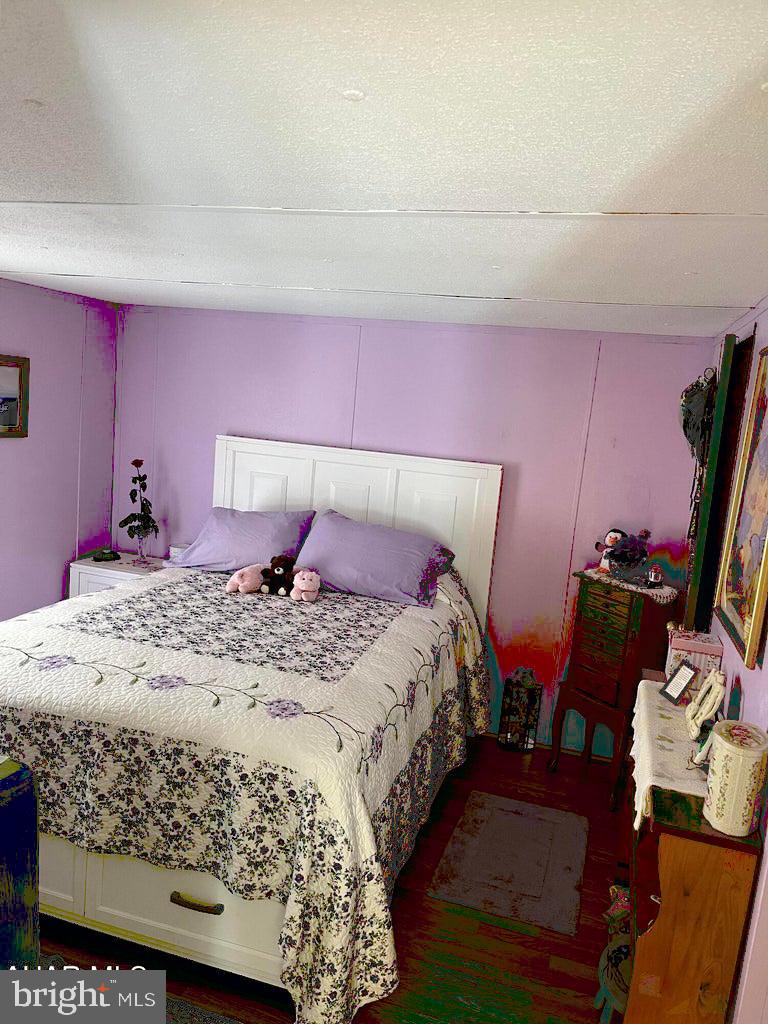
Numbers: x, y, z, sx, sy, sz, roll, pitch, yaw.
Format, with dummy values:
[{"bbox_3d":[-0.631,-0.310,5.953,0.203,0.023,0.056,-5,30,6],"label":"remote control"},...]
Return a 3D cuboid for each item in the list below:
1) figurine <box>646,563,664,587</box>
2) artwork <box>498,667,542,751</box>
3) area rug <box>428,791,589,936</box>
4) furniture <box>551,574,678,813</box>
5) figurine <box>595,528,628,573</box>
[{"bbox_3d":[1.258,0.293,3.520,0.076,0.108,0.072,12,11,36],"label":"figurine"},{"bbox_3d":[0.712,1.023,3.990,0.185,0.425,0.130,8,10,20],"label":"artwork"},{"bbox_3d":[0.532,1.364,3.085,0.522,0.012,0.803,8,10,17],"label":"area rug"},{"bbox_3d":[1.088,0.822,3.636,0.300,1.000,0.390,-1,11,-33],"label":"furniture"},{"bbox_3d":[1.111,0.194,3.732,0.170,0.208,0.115,13,12,40],"label":"figurine"}]

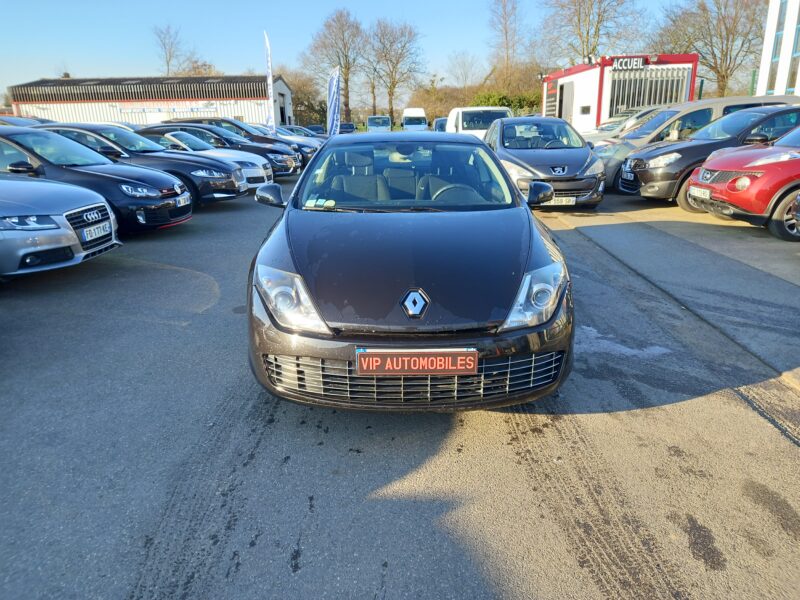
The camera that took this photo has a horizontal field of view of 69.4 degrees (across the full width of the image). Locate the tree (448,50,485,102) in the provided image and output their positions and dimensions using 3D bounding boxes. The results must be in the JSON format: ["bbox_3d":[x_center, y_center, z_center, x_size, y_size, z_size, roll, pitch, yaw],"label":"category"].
[{"bbox_3d":[11.682,-37.496,103.562,6.800,13.000,6.800,-1,18,0],"label":"tree"}]

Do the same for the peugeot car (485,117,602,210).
[{"bbox_3d":[2.349,-2.527,10.484,1.850,1.500,4.270,-1,18,0],"label":"peugeot car"}]

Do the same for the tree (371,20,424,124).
[{"bbox_3d":[-0.261,-24.639,64.580,6.200,12.000,6.200,-1,18,0],"label":"tree"}]

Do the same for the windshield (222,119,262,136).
[{"bbox_3d":[-4.004,-4.392,14.747,0.750,0.480,1.400,0,18,2],"label":"windshield"}]

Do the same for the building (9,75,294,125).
[{"bbox_3d":[-20.508,-16.918,51.522,21.500,5.300,11.000,-1,18,0],"label":"building"}]

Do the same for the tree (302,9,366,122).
[{"bbox_3d":[-6.934,-24.829,63.445,7.200,13.000,7.000,-1,18,0],"label":"tree"}]

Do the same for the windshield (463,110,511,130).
[{"bbox_3d":[2.475,-5.135,16.530,1.450,0.580,0.500,-1,18,0],"label":"windshield"}]

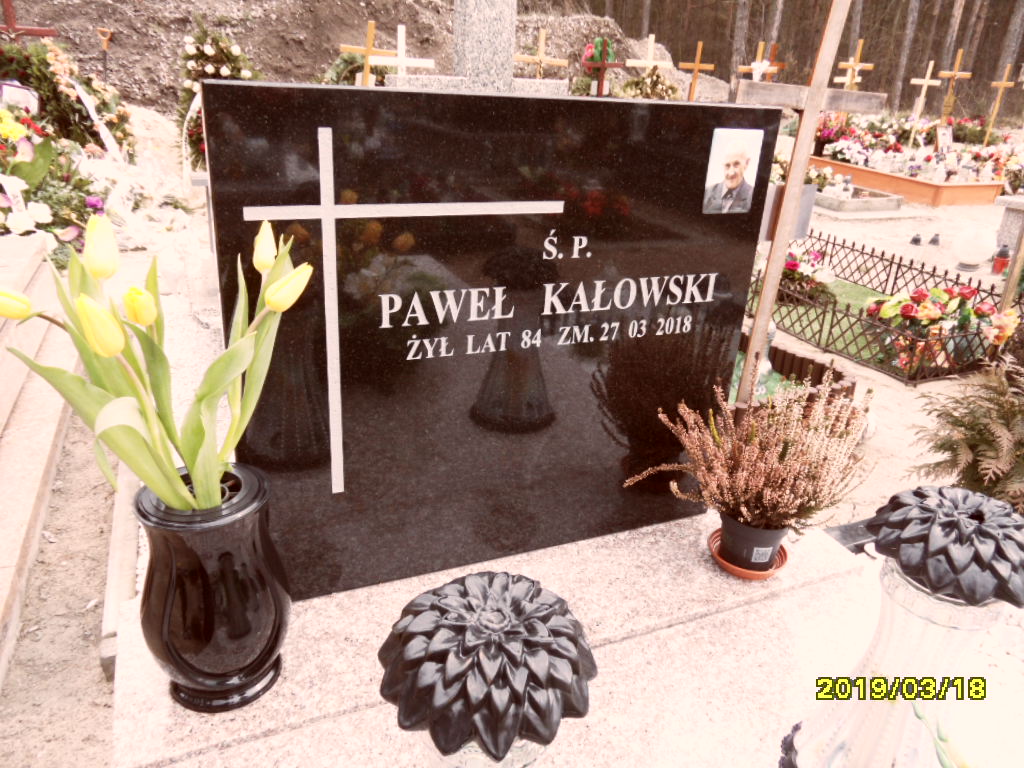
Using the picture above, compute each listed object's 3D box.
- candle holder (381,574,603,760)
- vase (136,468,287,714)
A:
[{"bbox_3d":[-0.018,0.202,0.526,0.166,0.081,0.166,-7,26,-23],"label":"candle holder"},{"bbox_3d":[-0.363,0.250,0.875,0.171,0.270,0.171,-7,26,-23],"label":"vase"}]

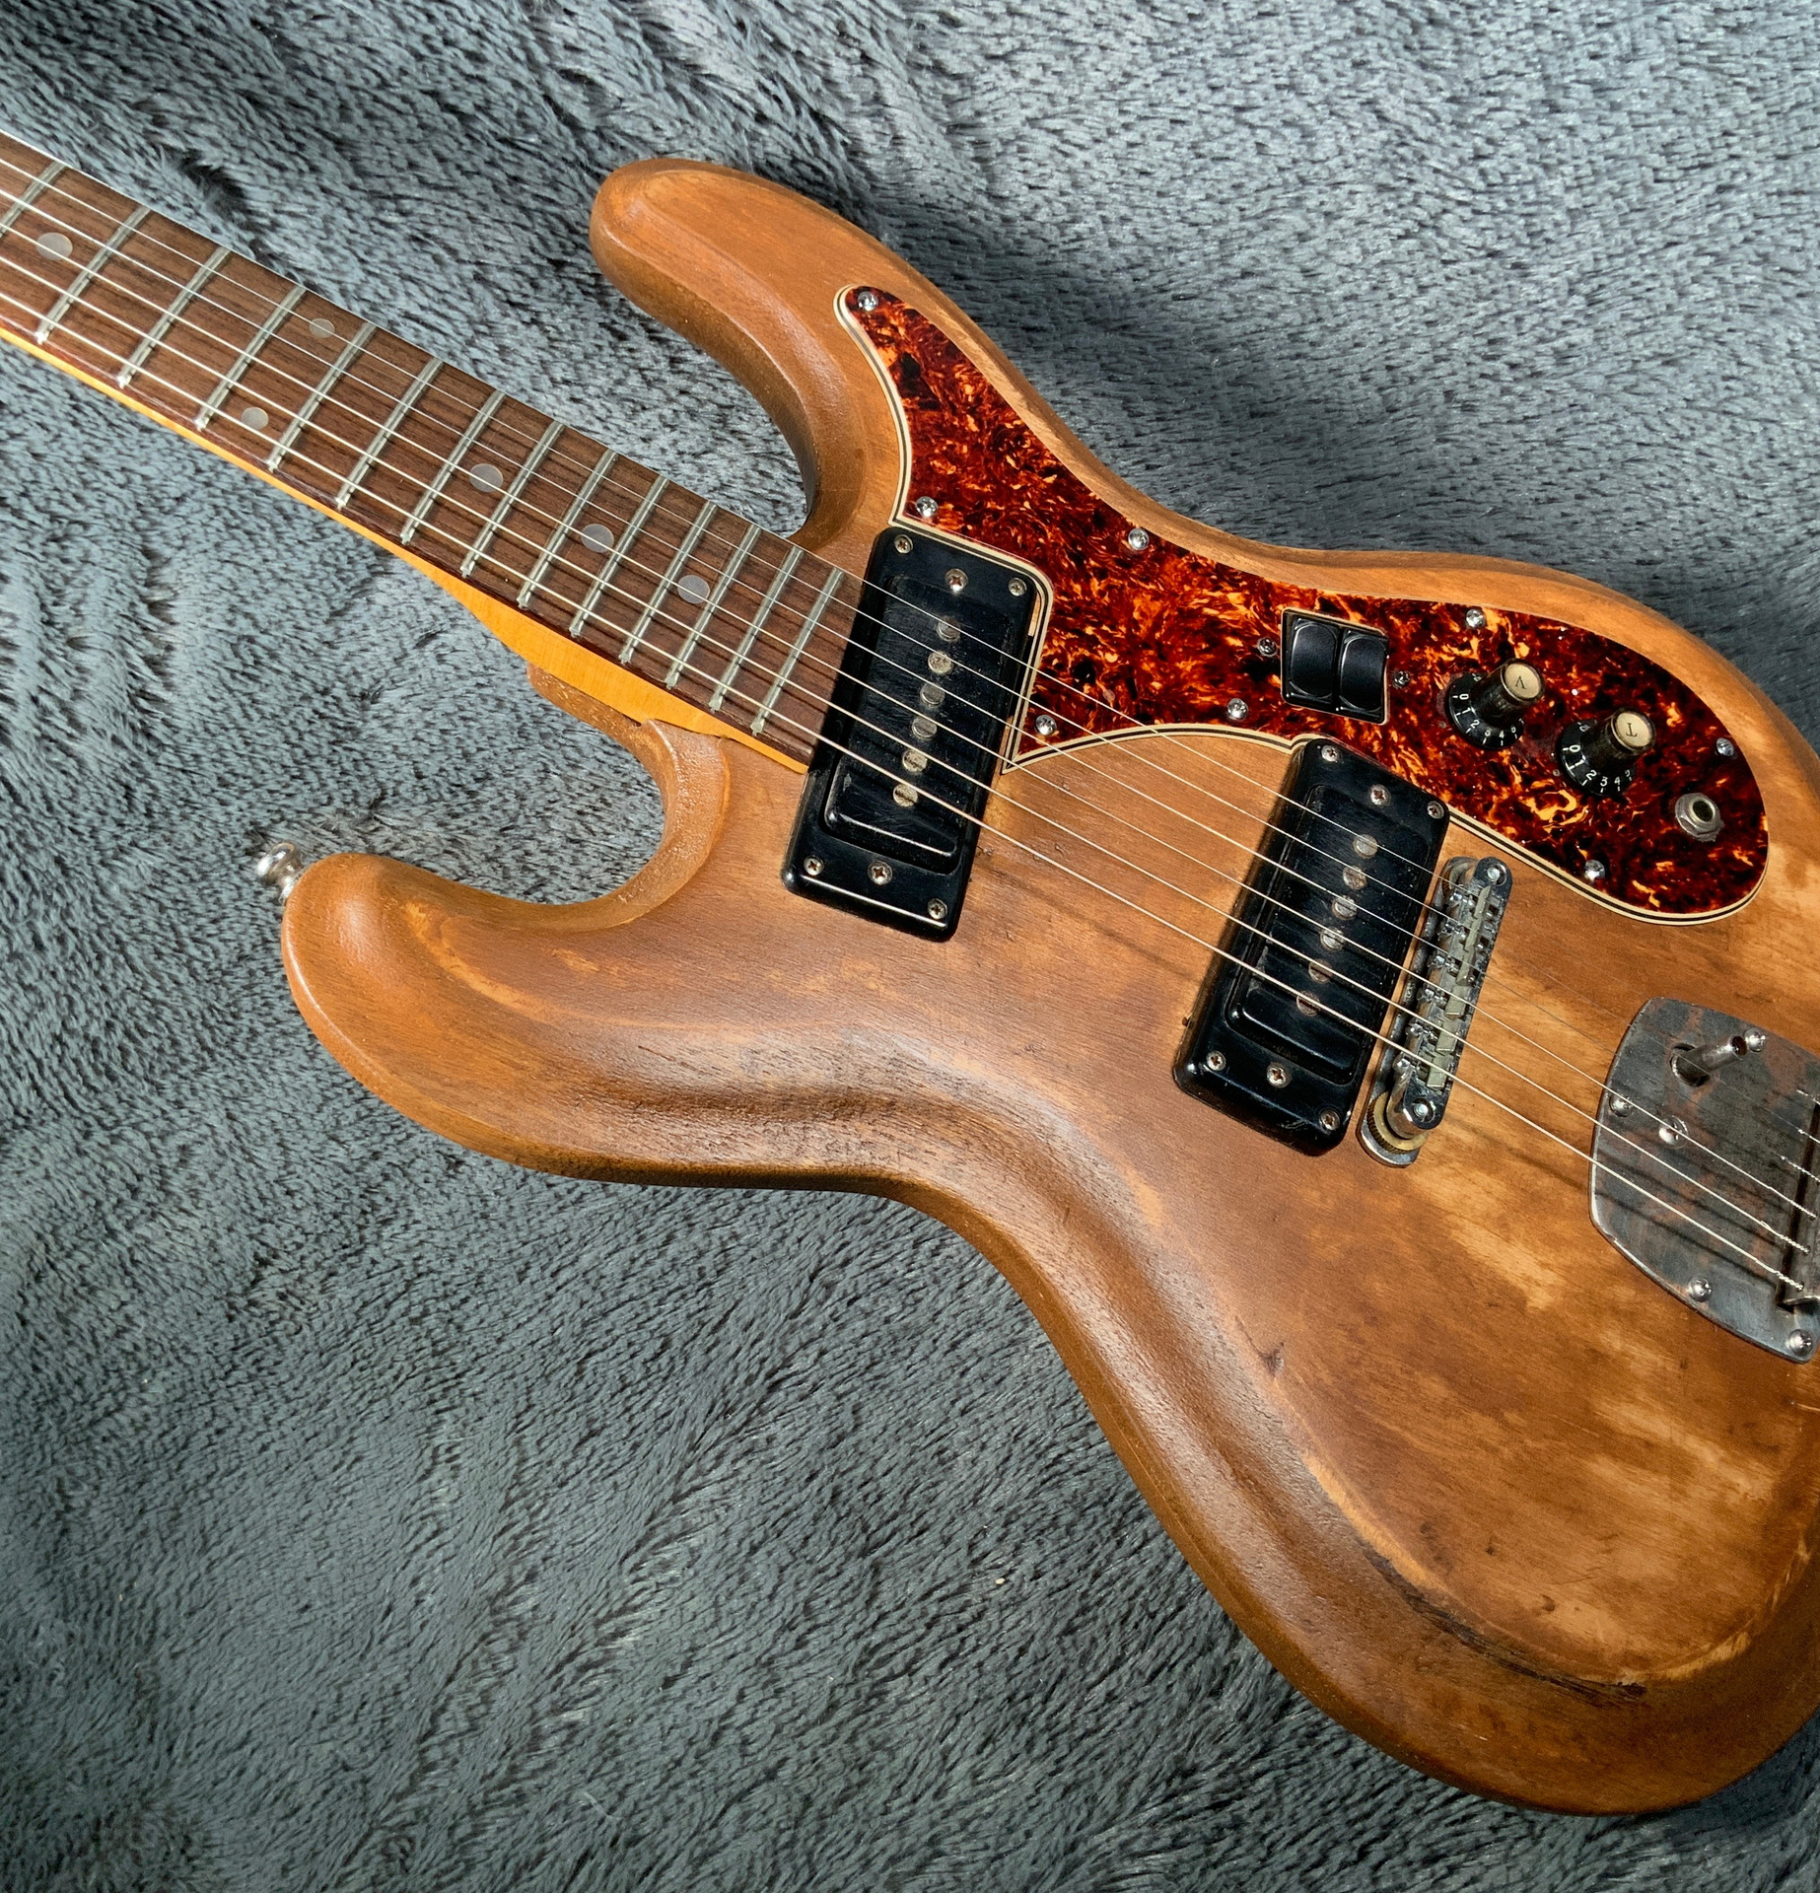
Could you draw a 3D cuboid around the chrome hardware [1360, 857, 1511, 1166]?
[{"bbox_3d":[0.140,0.013,0.549,0.019,0.018,0.093,28,64,-5],"label":"chrome hardware"}]

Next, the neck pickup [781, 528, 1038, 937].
[{"bbox_3d":[0.003,-0.057,0.538,0.043,0.012,0.106,19,65,-9],"label":"neck pickup"}]

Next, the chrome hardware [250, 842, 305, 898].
[{"bbox_3d":[-0.150,-0.018,0.501,0.012,0.013,0.013,28,64,-5],"label":"chrome hardware"}]

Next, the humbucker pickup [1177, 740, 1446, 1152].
[{"bbox_3d":[0.108,-0.002,0.547,0.044,0.014,0.107,27,64,-5],"label":"humbucker pickup"}]

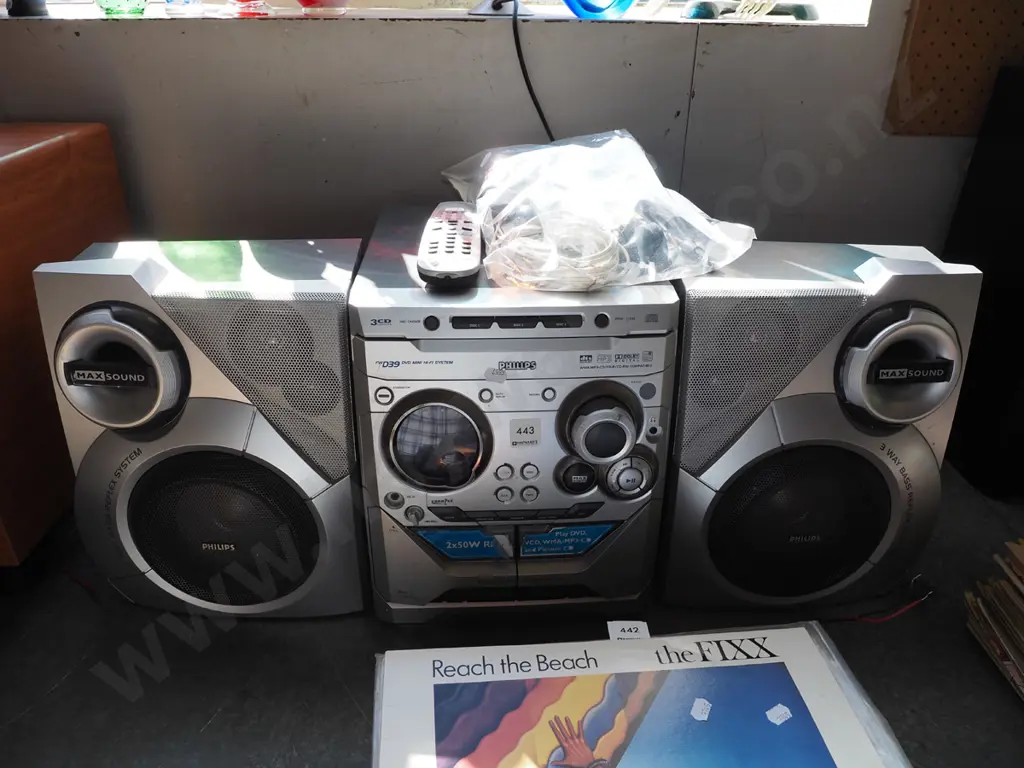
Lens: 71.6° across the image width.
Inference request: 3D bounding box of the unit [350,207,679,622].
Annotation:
[{"bbox_3d":[-0.012,0.002,0.795,0.265,0.326,0.385,-1,25,-4],"label":"unit"}]

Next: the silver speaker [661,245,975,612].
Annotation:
[{"bbox_3d":[0.285,0.029,0.748,0.258,0.320,0.235,2,25,4],"label":"silver speaker"}]

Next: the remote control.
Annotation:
[{"bbox_3d":[-0.053,-0.130,0.640,0.050,0.022,0.187,-1,30,-2],"label":"remote control"}]

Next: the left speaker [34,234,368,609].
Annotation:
[{"bbox_3d":[-0.279,0.033,0.730,0.258,0.320,0.235,-2,25,-5],"label":"left speaker"}]

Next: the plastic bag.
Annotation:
[{"bbox_3d":[0.084,-0.182,0.686,0.300,0.110,0.220,-6,25,-14],"label":"plastic bag"}]

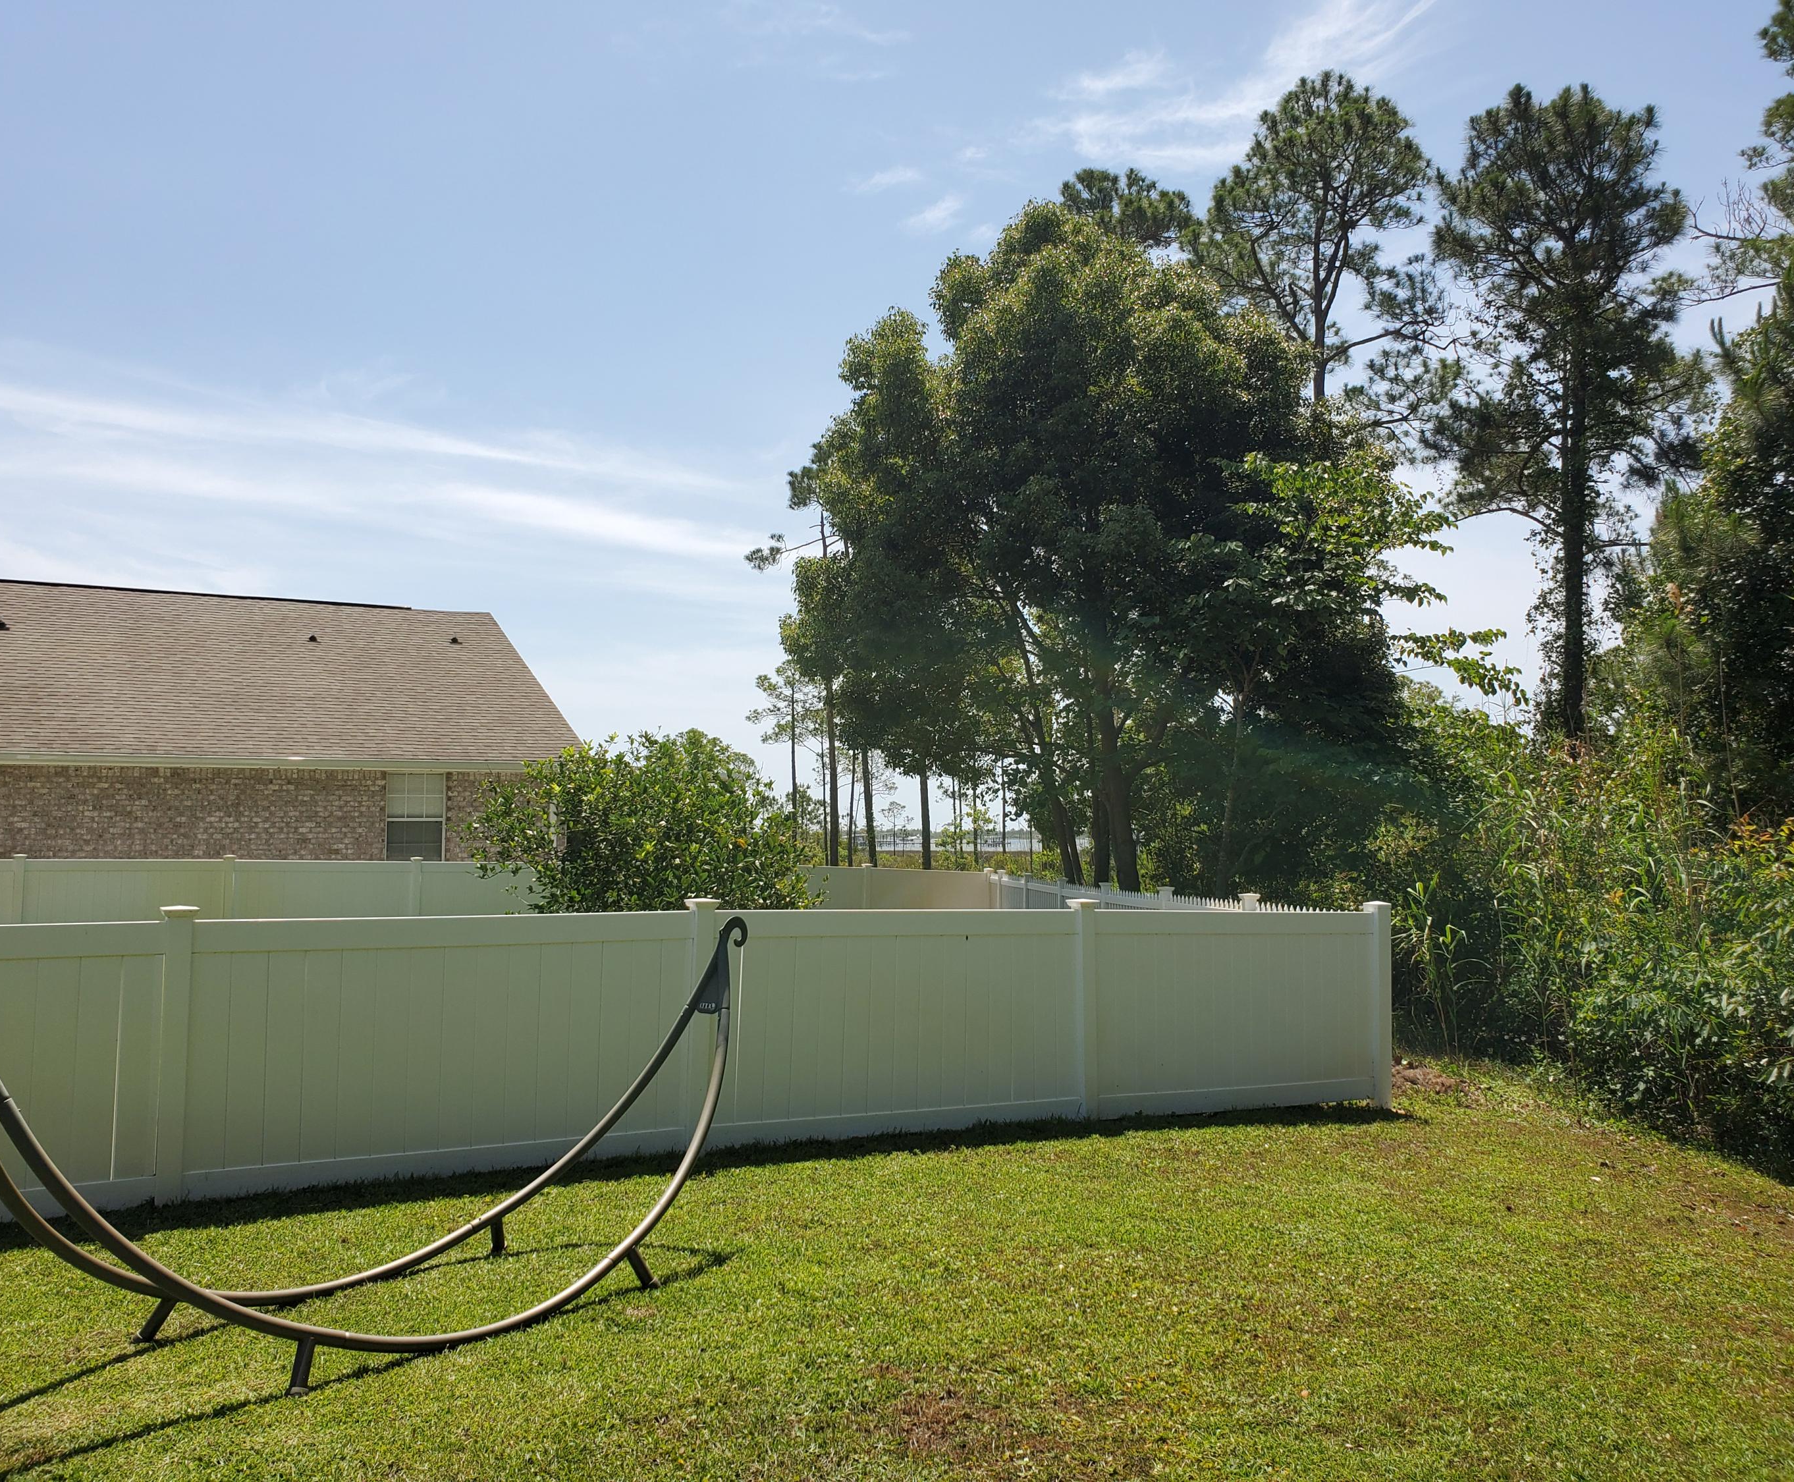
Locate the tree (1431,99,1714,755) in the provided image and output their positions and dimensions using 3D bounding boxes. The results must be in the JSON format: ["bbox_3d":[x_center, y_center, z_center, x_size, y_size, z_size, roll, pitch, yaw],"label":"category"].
[{"bbox_3d":[9.966,-3.650,22.000,3.900,12.200,3.900,-1,-4,25],"label":"tree"}]

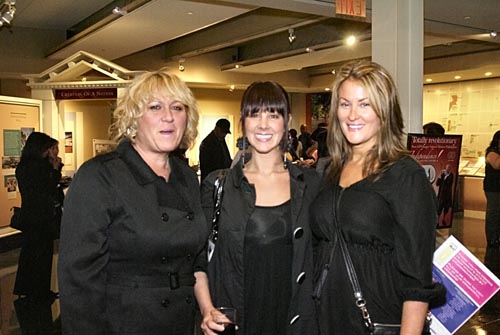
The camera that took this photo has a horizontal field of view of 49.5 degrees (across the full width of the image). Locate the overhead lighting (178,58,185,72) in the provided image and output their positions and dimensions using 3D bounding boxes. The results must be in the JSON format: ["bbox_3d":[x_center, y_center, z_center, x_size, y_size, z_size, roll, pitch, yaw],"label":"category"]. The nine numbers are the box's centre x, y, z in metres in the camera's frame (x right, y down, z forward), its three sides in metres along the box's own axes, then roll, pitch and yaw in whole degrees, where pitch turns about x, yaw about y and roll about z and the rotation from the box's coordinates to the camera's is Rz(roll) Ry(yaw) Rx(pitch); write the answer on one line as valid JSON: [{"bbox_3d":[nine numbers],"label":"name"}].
[{"bbox_3d":[-1.272,-1.899,10.100,0.110,0.250,0.120,-2,4,-24],"label":"overhead lighting"}]

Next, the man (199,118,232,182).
[{"bbox_3d":[-0.480,0.255,7.430,0.420,1.790,0.500,0,4,9],"label":"man"}]

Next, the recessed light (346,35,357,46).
[{"bbox_3d":[1.506,-1.880,8.048,0.150,0.170,0.150,0,4,14],"label":"recessed light"}]

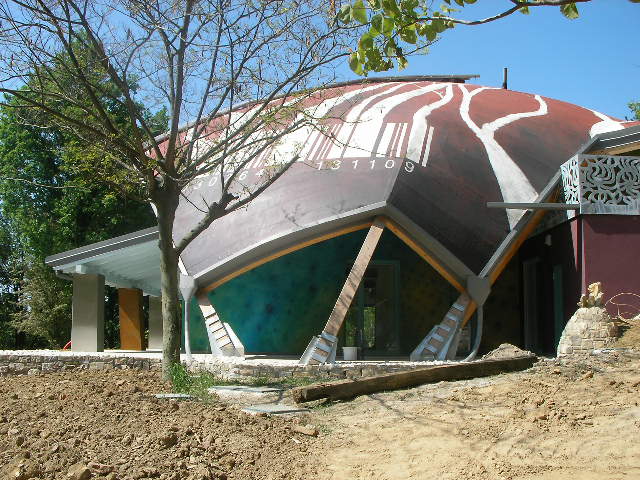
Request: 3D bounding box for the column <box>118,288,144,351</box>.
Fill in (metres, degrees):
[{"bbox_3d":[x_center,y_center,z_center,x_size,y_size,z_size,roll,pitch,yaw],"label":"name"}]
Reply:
[{"bbox_3d":[-5.473,2.308,20.400,0.600,1.800,0.570,0,-7,-2],"label":"column"}]

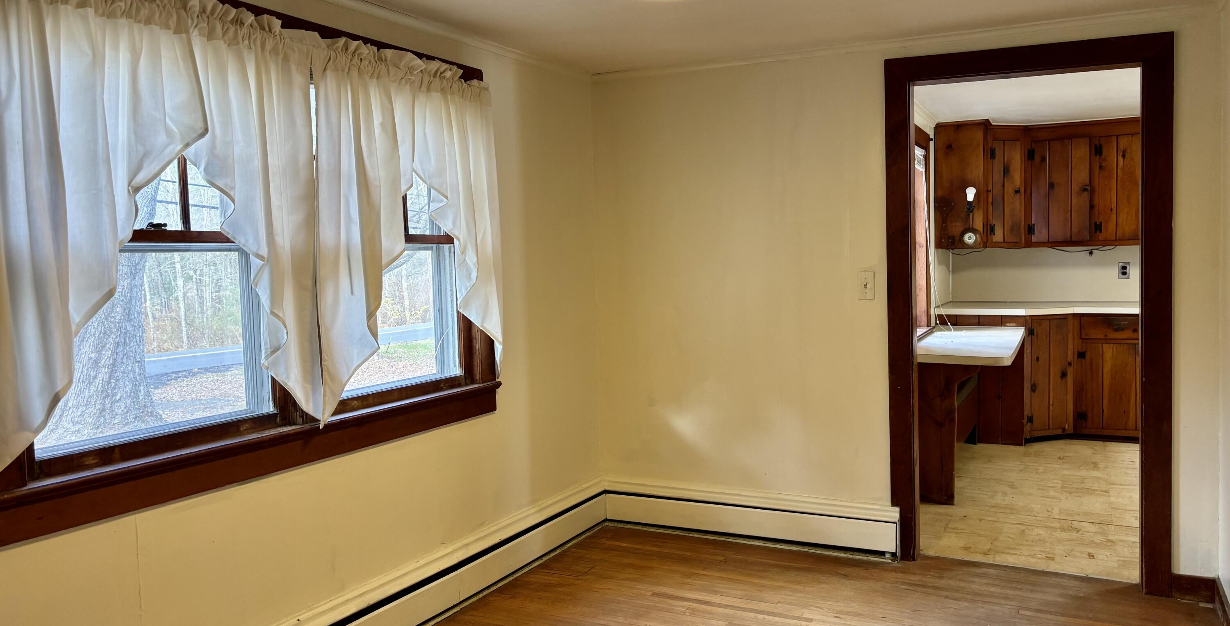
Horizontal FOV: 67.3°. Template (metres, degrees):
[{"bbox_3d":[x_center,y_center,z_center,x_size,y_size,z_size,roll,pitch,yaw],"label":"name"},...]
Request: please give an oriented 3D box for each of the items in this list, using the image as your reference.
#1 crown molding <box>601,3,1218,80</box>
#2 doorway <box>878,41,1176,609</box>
[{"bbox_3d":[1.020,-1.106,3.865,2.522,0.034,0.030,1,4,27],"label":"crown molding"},{"bbox_3d":[1.628,0.011,3.697,1.032,2.104,0.140,0,3,27],"label":"doorway"}]

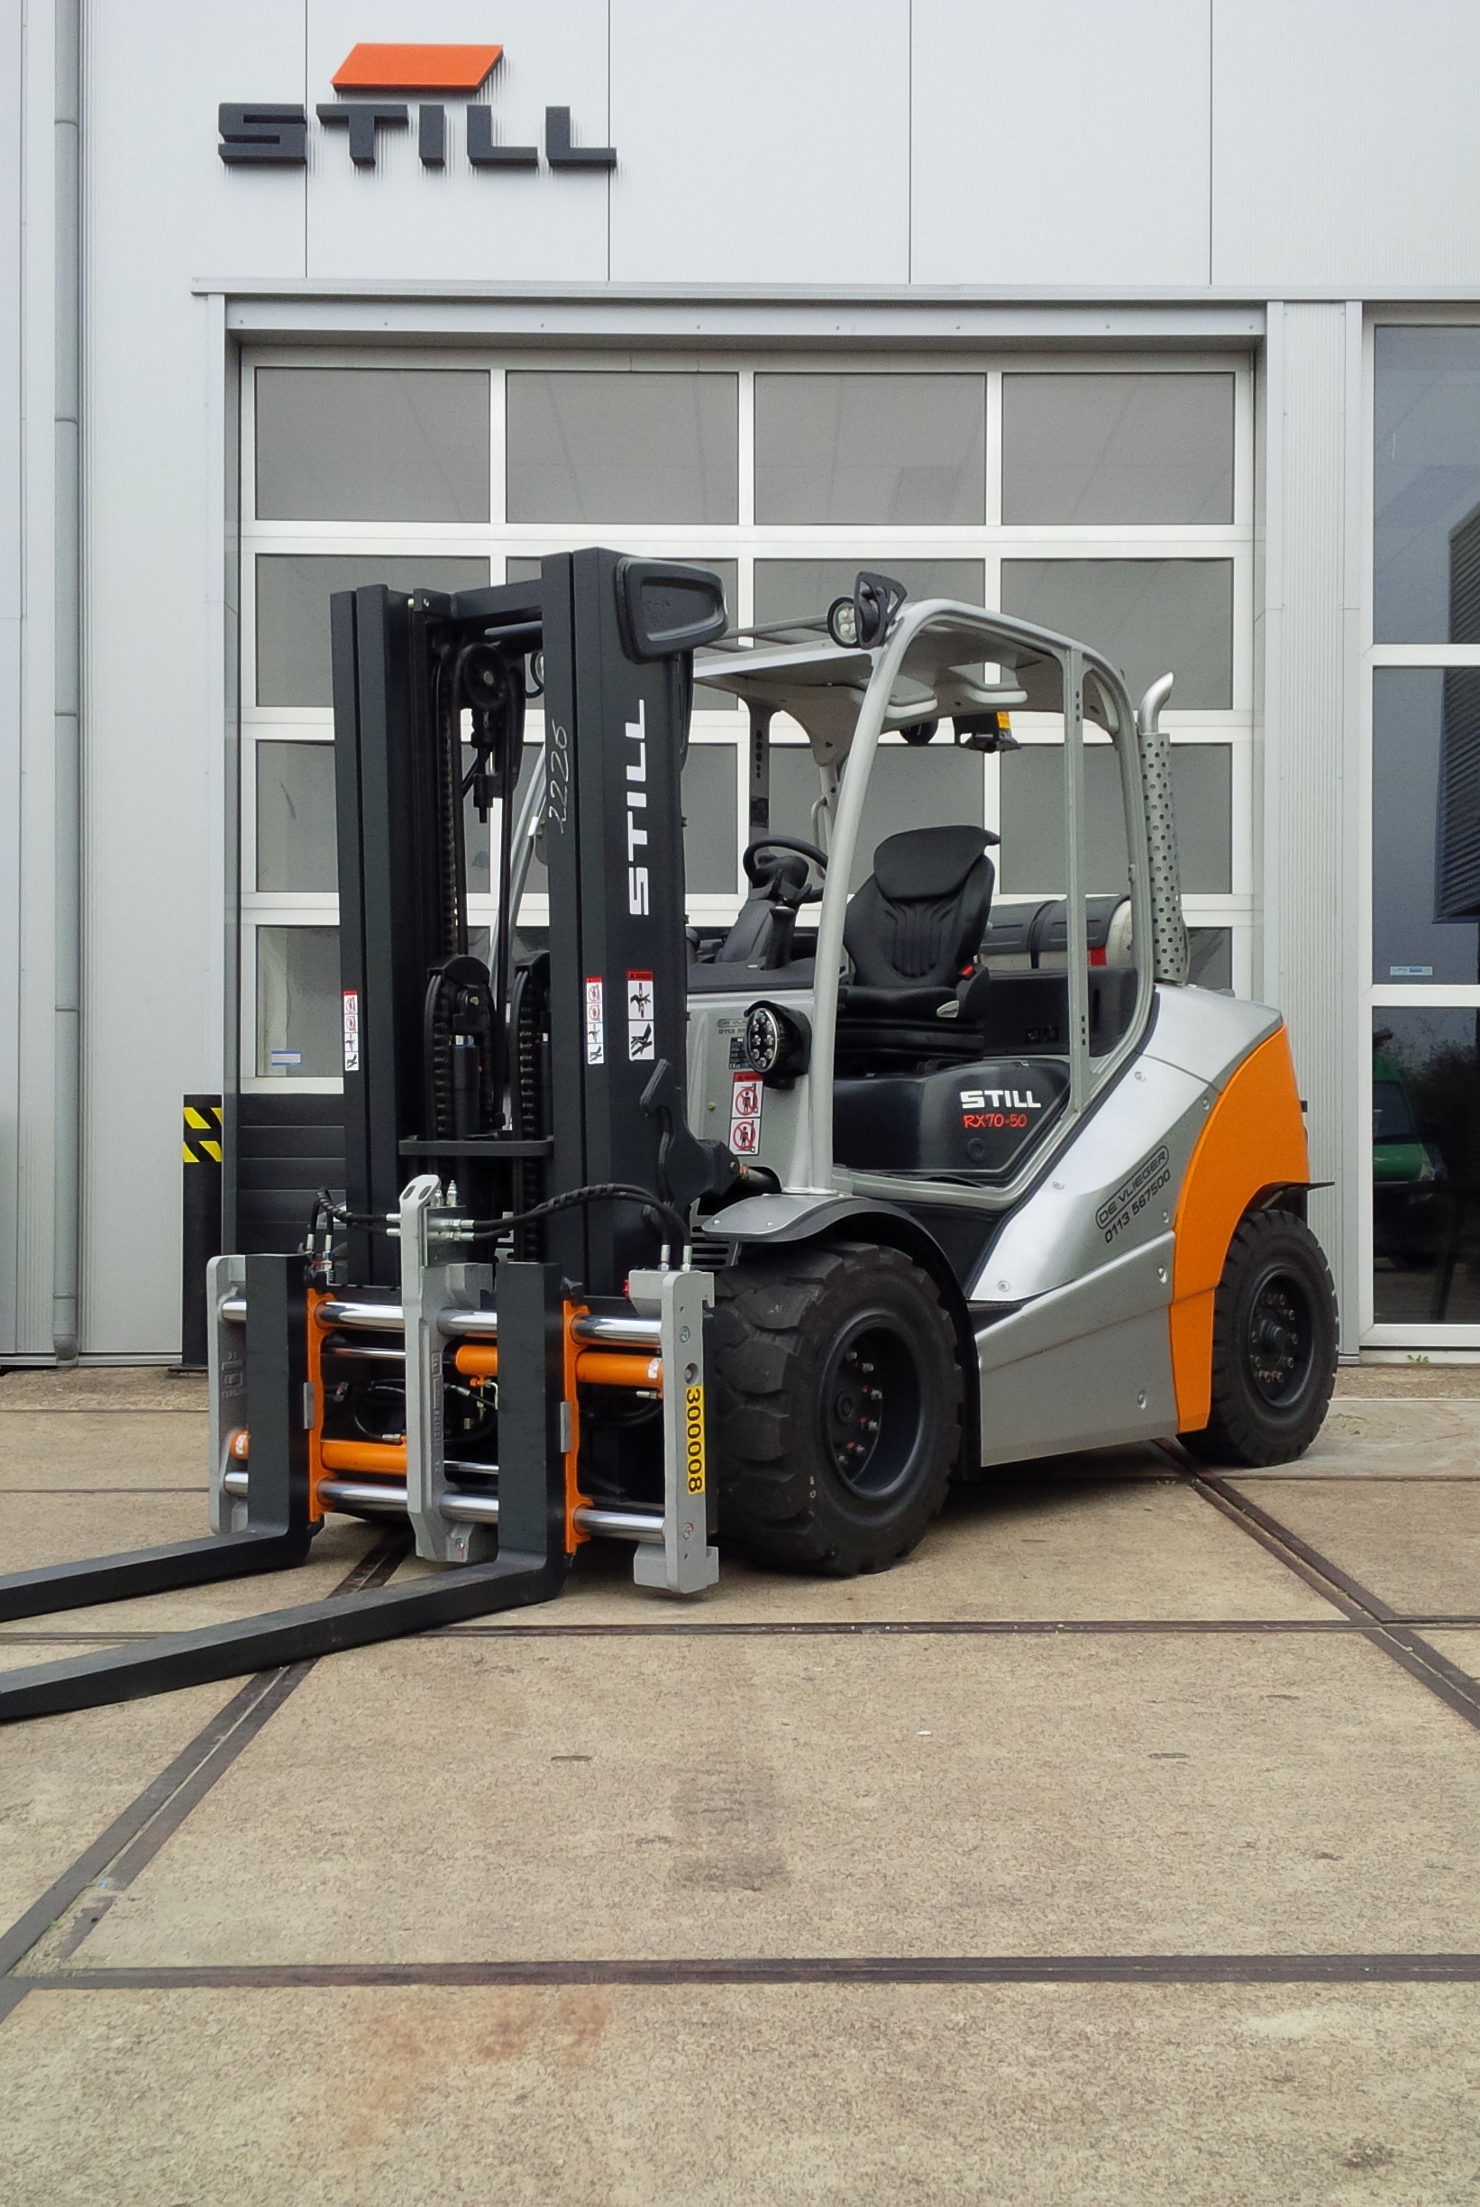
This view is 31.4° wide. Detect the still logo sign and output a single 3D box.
[{"bbox_3d":[-1.283,-3.985,10.490,1.575,0.460,0.100,0,0,0],"label":"still logo sign"}]

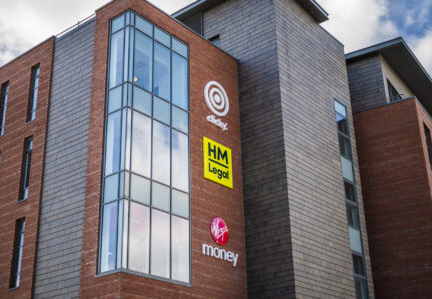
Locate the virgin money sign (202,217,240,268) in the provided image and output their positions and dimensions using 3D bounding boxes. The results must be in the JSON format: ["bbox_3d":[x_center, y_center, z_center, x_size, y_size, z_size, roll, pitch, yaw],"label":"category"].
[{"bbox_3d":[0.189,3.864,26.688,0.098,2.000,2.374,-18,-27,35],"label":"virgin money sign"}]

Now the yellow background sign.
[{"bbox_3d":[0.096,0.600,27.955,0.098,1.912,1.964,-18,-27,35],"label":"yellow background sign"}]

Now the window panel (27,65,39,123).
[{"bbox_3d":[-8.420,-2.625,29.030,0.665,2.899,0.185,-18,-27,35],"label":"window panel"}]

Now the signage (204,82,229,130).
[{"bbox_3d":[0.045,-2.115,29.055,0.087,2.322,1.793,-18,-27,35],"label":"signage"}]

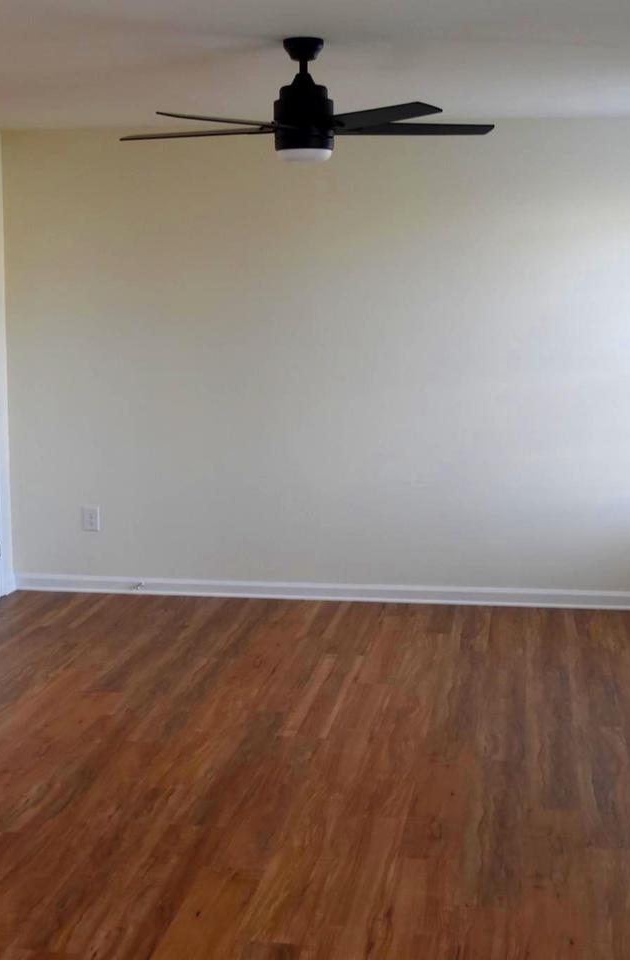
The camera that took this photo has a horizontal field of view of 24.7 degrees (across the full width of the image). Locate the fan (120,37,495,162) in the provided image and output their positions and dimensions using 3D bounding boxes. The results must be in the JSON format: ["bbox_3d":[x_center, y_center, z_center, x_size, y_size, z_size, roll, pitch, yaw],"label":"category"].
[{"bbox_3d":[-0.037,-1.229,4.663,1.300,0.380,1.270,1,8,9],"label":"fan"}]

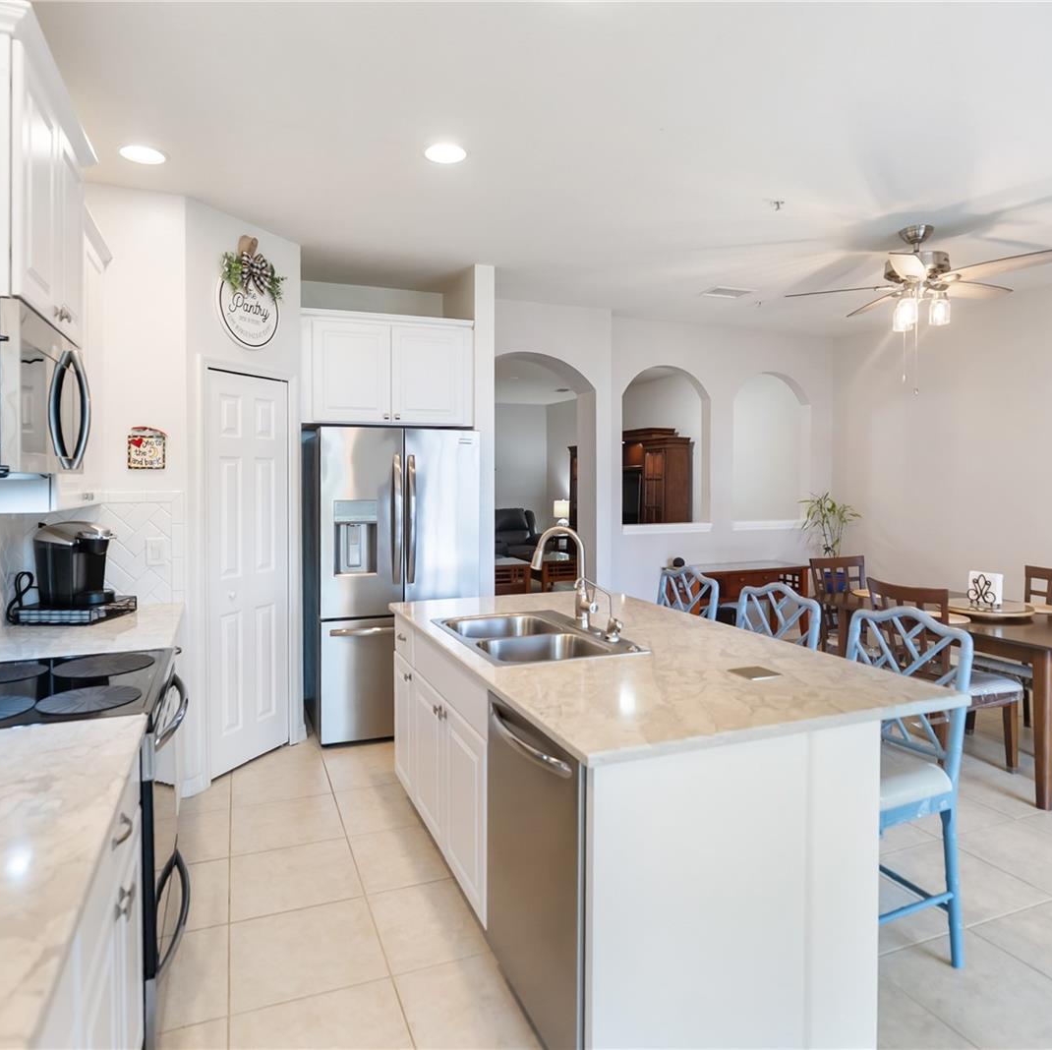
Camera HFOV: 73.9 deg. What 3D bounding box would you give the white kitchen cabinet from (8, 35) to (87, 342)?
[{"bbox_3d":[-1.459,-0.812,1.794,0.420,0.605,0.770,-1,3,-22],"label":"white kitchen cabinet"}]

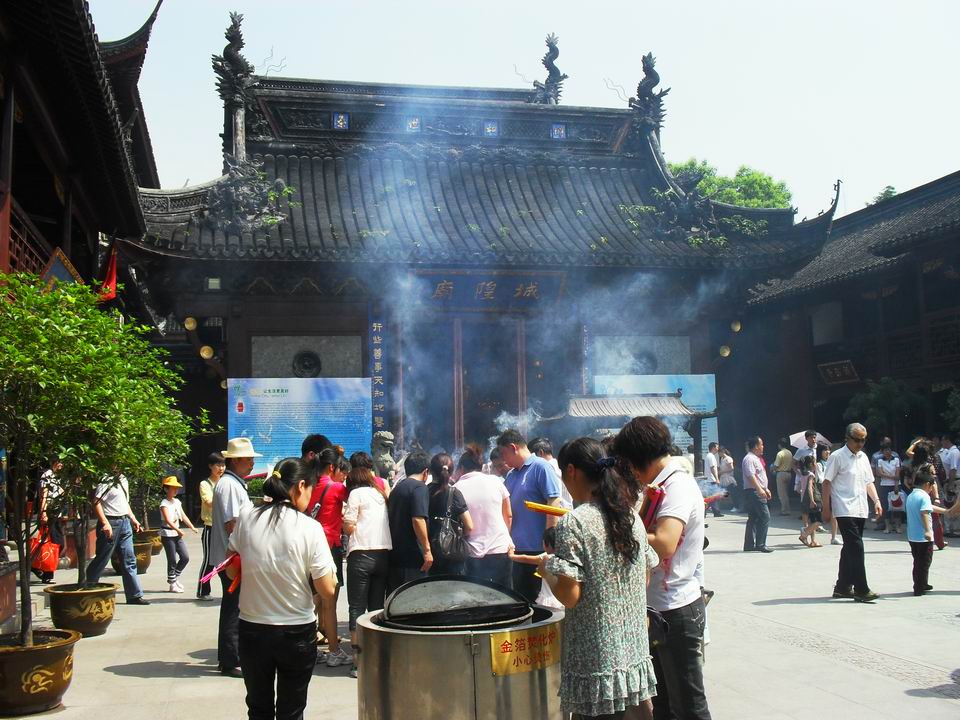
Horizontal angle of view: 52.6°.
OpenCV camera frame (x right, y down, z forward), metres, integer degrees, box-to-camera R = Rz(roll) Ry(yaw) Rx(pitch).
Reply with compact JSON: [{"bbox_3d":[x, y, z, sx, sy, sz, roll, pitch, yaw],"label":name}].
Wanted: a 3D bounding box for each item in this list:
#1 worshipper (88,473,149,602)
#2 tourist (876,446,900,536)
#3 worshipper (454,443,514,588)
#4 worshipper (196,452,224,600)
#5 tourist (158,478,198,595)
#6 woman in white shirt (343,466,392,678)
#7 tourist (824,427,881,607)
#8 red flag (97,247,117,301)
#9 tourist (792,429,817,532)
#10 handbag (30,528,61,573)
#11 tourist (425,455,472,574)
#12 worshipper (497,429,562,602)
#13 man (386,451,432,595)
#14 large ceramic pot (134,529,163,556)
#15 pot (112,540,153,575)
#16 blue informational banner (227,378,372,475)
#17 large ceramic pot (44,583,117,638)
[{"bbox_3d":[-4.063,1.840,10.850,0.640,1.660,0.480,-4,-6,25],"label":"worshipper"},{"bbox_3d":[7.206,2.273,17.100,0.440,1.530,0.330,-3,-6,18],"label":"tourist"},{"bbox_3d":[0.035,1.446,7.550,0.470,1.620,0.400,-1,-6,0],"label":"worshipper"},{"bbox_3d":[-2.985,1.832,10.750,0.330,1.610,0.420,-5,-7,36],"label":"worshipper"},{"bbox_3d":[-3.537,2.044,11.350,0.400,1.330,0.330,-4,-6,30],"label":"tourist"},{"bbox_3d":[-0.780,1.475,6.850,0.400,1.460,0.420,-1,-6,-6],"label":"woman in white shirt"},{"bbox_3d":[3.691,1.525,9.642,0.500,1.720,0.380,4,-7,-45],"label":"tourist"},{"bbox_3d":[-5.757,-1.337,15.000,0.280,0.900,0.200,1,-6,-18],"label":"red flag"},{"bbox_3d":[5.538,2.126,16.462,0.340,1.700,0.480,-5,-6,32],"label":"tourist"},{"bbox_3d":[-5.479,2.437,12.239,0.400,0.580,0.170,-3,-5,15],"label":"handbag"},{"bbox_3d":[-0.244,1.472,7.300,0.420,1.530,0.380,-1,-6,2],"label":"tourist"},{"bbox_3d":[0.351,1.335,6.755,0.350,1.720,0.480,3,-7,-42],"label":"worshipper"},{"bbox_3d":[-0.516,1.438,6.998,0.470,1.600,0.360,-6,-7,42],"label":"man"},{"bbox_3d":[-5.413,2.995,15.800,0.500,0.390,0.500,-1,-6,0],"label":"large ceramic pot"},{"bbox_3d":[-4.769,2.730,13.300,0.550,0.400,0.550,-1,-6,0],"label":"pot"},{"bbox_3d":[-3.742,1.459,20.324,2.990,2.150,0.100,0,-5,-12],"label":"blue informational banner"},{"bbox_3d":[-3.570,2.270,8.685,0.700,0.410,0.700,0,-5,-12],"label":"large ceramic pot"}]

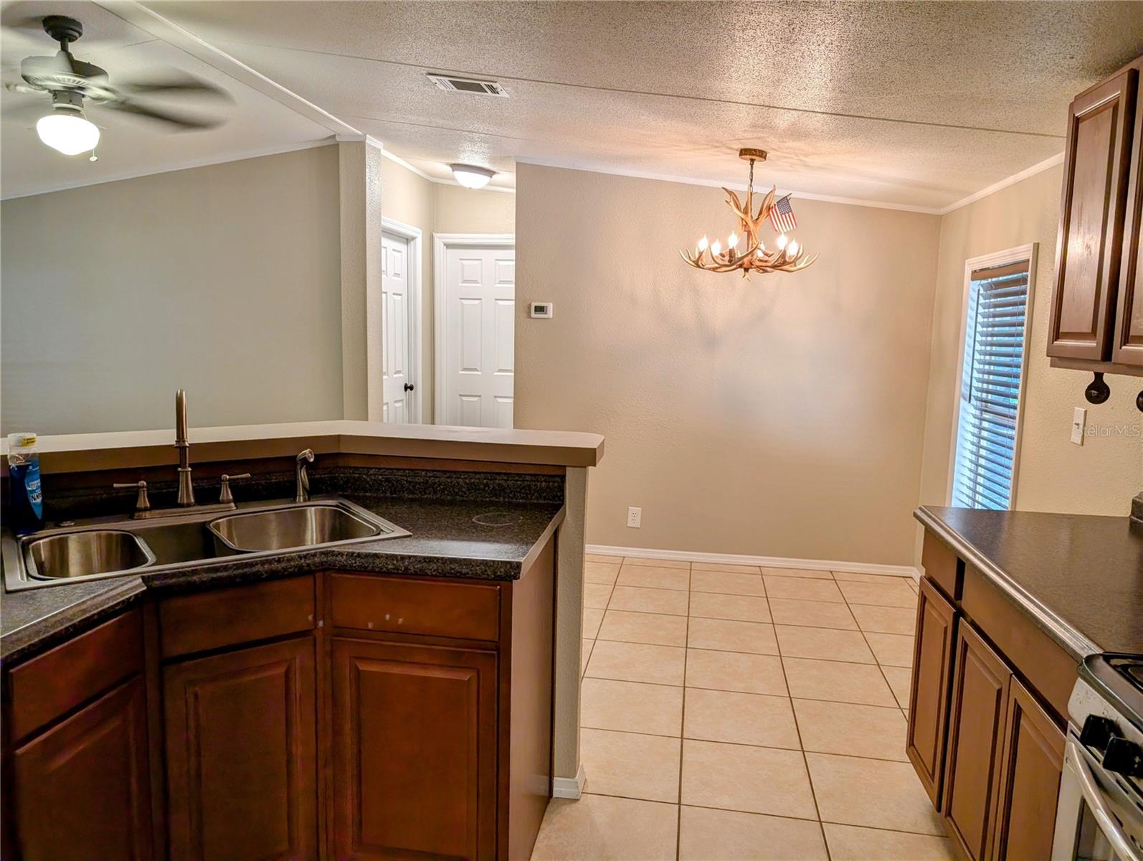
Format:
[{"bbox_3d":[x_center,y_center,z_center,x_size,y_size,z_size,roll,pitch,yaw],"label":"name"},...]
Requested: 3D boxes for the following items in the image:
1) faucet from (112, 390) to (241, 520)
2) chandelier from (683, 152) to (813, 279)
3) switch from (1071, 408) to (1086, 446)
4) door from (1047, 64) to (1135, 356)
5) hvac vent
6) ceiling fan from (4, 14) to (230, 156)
[{"bbox_3d":[-0.981,0.061,2.029,0.335,0.335,0.255,-3,9,-32],"label":"faucet"},{"bbox_3d":[0.847,-1.018,3.775,0.650,0.595,0.650,3,7,9],"label":"chandelier"},{"bbox_3d":[1.746,-0.014,2.734,0.012,0.118,0.072,3,7,9],"label":"switch"},{"bbox_3d":[1.378,-0.543,2.115,0.028,0.710,0.320,2,7,9],"label":"door"},{"bbox_3d":[-0.422,-1.429,3.285,0.302,0.014,0.200,10,8,8],"label":"hvac vent"},{"bbox_3d":[-1.907,-1.292,2.998,1.240,0.495,1.240,3,7,9],"label":"ceiling fan"}]

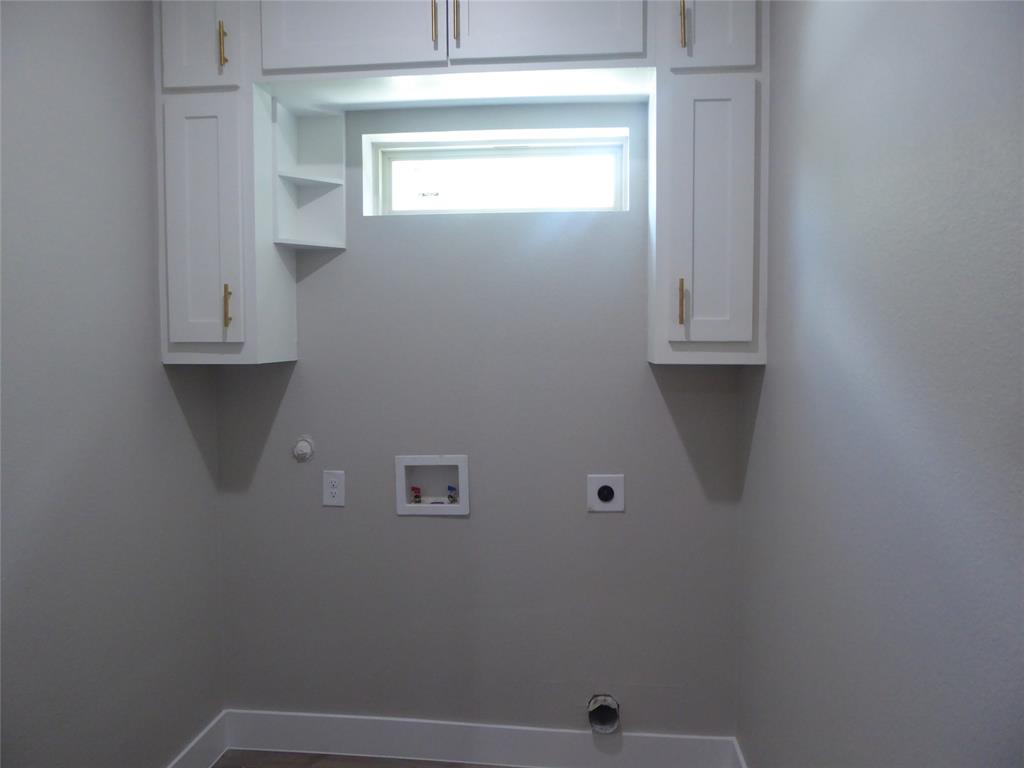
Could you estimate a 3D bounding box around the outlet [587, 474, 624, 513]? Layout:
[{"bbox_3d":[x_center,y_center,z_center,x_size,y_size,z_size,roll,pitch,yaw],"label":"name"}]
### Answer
[{"bbox_3d":[0.314,0.365,2.358,0.120,0.124,0.015,0,3,6],"label":"outlet"}]

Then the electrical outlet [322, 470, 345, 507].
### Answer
[{"bbox_3d":[-0.619,0.365,2.458,0.075,0.121,0.015,0,3,6],"label":"electrical outlet"}]

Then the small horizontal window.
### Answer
[{"bbox_3d":[-0.054,-0.700,2.398,0.885,0.267,0.111,0,3,6],"label":"small horizontal window"}]

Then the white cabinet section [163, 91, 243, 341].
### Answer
[{"bbox_3d":[-0.883,-0.487,2.211,0.232,0.720,0.280,0,3,6],"label":"white cabinet section"}]

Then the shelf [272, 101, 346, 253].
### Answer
[{"bbox_3d":[-0.662,-0.675,2.324,0.182,0.460,0.167,0,3,6],"label":"shelf"}]

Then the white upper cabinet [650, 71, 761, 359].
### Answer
[{"bbox_3d":[0.573,-0.477,2.136,0.294,0.828,0.302,0,3,6],"label":"white upper cabinet"}]

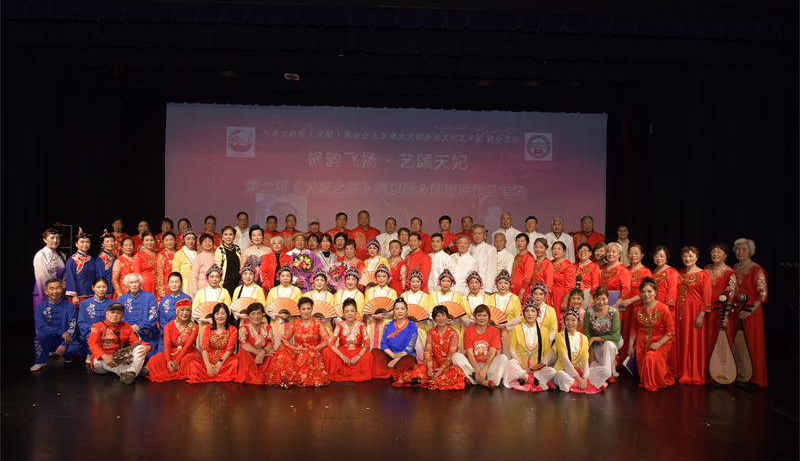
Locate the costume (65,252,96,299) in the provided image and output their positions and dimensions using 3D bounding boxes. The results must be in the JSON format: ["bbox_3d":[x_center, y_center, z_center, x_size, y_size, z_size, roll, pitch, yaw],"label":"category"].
[{"bbox_3d":[-4.194,0.591,7.000,0.400,0.610,0.260,1,0,-17],"label":"costume"}]

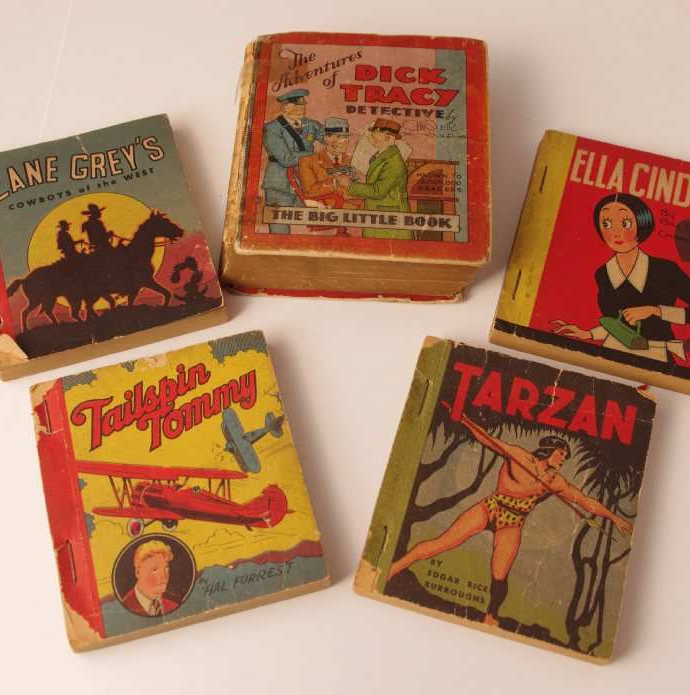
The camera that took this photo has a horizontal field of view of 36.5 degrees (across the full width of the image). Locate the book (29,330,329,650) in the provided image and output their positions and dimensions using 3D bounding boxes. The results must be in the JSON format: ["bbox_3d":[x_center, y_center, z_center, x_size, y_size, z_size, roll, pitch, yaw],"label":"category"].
[{"bbox_3d":[-0.063,0.050,0.387,0.092,0.009,0.102,-14,64,-7],"label":"book"}]

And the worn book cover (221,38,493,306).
[{"bbox_3d":[0.006,-0.077,0.439,0.104,0.030,0.113,2,63,1],"label":"worn book cover"}]

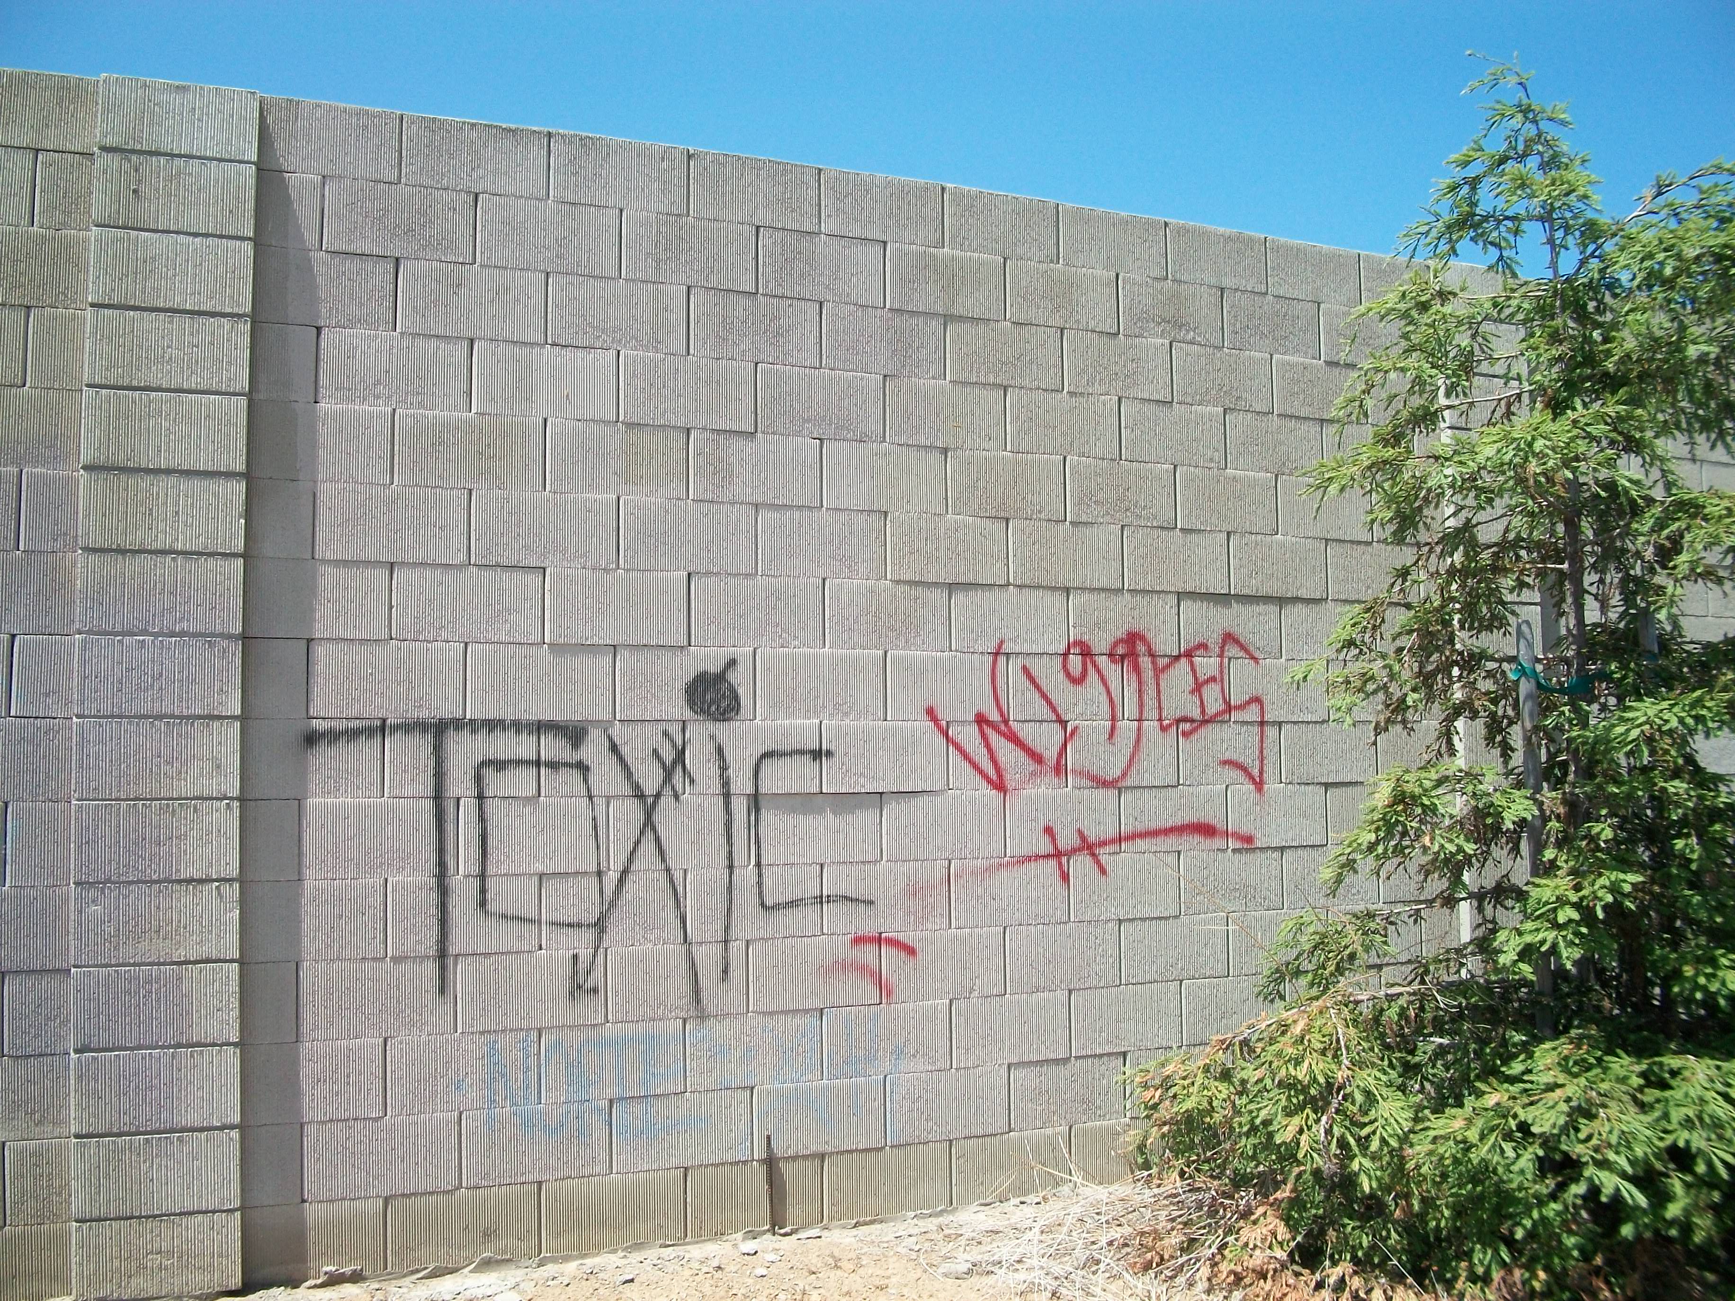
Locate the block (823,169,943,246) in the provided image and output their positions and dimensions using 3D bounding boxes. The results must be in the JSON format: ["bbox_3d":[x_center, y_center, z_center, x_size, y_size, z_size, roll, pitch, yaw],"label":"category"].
[{"bbox_3d":[0.014,-1.314,4.858,0.397,0.197,0.170,1,-4,-23],"label":"block"}]

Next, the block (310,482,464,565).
[{"bbox_3d":[-1.274,-0.325,4.288,0.397,0.196,0.180,1,-4,-23],"label":"block"}]

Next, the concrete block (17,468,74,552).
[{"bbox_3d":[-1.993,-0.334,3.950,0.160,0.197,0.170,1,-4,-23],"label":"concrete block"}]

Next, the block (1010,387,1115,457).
[{"bbox_3d":[0.574,-0.695,5.037,0.398,0.198,0.170,1,-4,-24],"label":"block"}]

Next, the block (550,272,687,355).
[{"bbox_3d":[-0.726,-0.929,4.560,0.397,0.196,0.180,1,-4,-23],"label":"block"}]

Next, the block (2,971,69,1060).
[{"bbox_3d":[-1.956,0.854,3.844,0.180,0.198,0.170,1,-4,-24],"label":"block"}]

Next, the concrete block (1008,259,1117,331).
[{"bbox_3d":[0.583,-1.102,5.119,0.397,0.196,0.180,1,-4,-23],"label":"concrete block"}]

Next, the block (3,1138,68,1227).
[{"bbox_3d":[-1.971,1.247,3.834,0.170,0.195,0.175,1,-3,-24],"label":"block"}]

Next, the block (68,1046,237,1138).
[{"bbox_3d":[-1.752,1.062,3.952,0.390,0.197,0.240,1,-4,-22],"label":"block"}]

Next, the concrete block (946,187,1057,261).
[{"bbox_3d":[0.380,-1.308,5.016,0.397,0.197,0.170,1,-4,-23],"label":"concrete block"}]

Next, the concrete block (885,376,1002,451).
[{"bbox_3d":[0.198,-0.709,4.912,0.398,0.200,0.175,1,-4,-22],"label":"concrete block"}]

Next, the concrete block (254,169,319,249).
[{"bbox_3d":[-1.530,-1.125,4.194,0.200,0.197,0.180,1,-4,-22],"label":"concrete block"}]

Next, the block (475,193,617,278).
[{"bbox_3d":[-0.909,-1.129,4.465,0.400,0.197,0.170,1,-4,-23],"label":"block"}]

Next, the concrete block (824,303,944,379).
[{"bbox_3d":[0.013,-0.910,4.815,0.395,0.195,0.175,1,-3,-24],"label":"concrete block"}]

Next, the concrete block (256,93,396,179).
[{"bbox_3d":[-1.440,-1.327,4.243,0.395,0.197,0.180,1,-4,-22],"label":"concrete block"}]

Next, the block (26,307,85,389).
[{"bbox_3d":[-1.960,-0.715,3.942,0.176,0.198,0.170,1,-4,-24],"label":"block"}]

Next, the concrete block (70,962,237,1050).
[{"bbox_3d":[-1.748,0.852,3.930,0.400,0.195,0.230,1,-3,-24],"label":"concrete block"}]

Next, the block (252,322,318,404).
[{"bbox_3d":[-1.522,-0.722,4.121,0.187,0.198,0.170,1,-4,-24],"label":"block"}]

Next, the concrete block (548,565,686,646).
[{"bbox_3d":[-0.719,-0.114,4.484,0.400,0.197,0.170,1,-4,-23],"label":"concrete block"}]

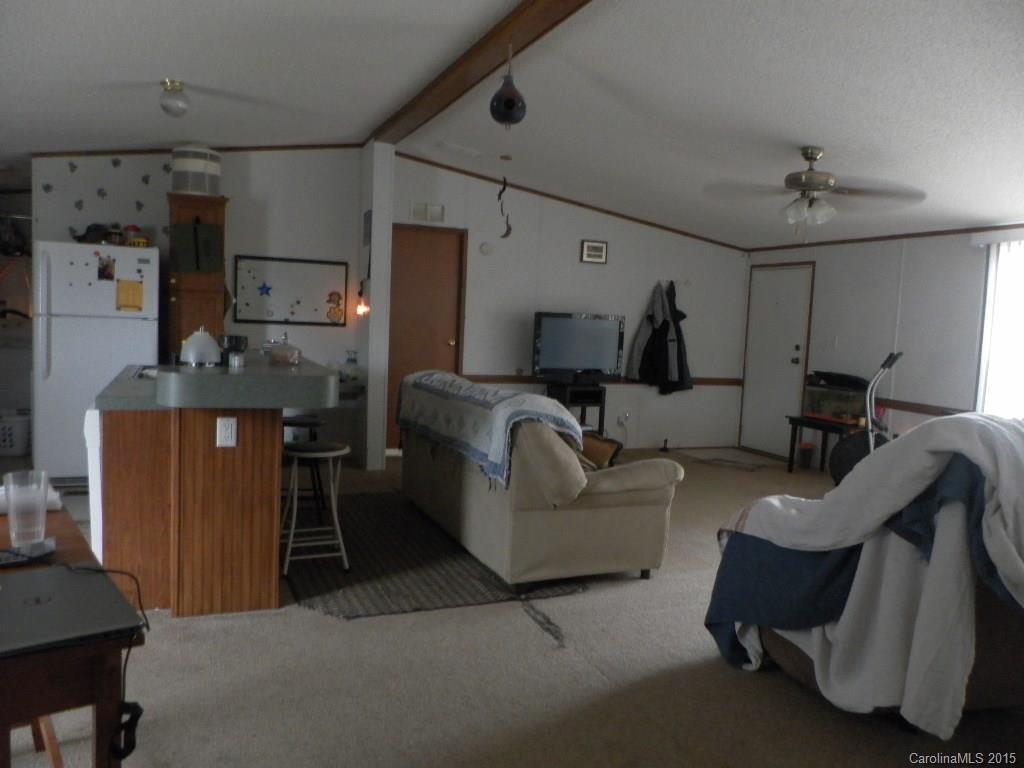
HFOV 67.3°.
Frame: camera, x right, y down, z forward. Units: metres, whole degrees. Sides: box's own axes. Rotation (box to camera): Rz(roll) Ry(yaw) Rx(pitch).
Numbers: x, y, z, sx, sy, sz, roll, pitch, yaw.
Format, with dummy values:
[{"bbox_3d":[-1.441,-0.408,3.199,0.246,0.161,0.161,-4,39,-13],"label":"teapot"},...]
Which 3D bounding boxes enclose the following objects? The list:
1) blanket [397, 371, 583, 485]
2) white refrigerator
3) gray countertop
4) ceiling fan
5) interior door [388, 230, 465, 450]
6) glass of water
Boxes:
[{"bbox_3d":[-0.245,0.175,4.655,0.419,0.451,2.007,0,5,-23],"label":"blanket"},{"bbox_3d":[-2.996,-0.150,5.626,0.747,1.669,0.711,0,5,-23],"label":"white refrigerator"},{"bbox_3d":[-1.536,-0.046,4.014,0.970,0.160,1.840,0,5,-23],"label":"gray countertop"},{"bbox_3d":[1.802,-1.202,4.669,1.320,0.470,1.320,0,5,-23],"label":"ceiling fan"},{"bbox_3d":[-0.799,-0.402,6.968,0.766,2.028,0.064,0,5,-23],"label":"interior door"},{"bbox_3d":[-1.087,0.278,1.725,0.083,0.155,0.083,0,5,-23],"label":"glass of water"}]

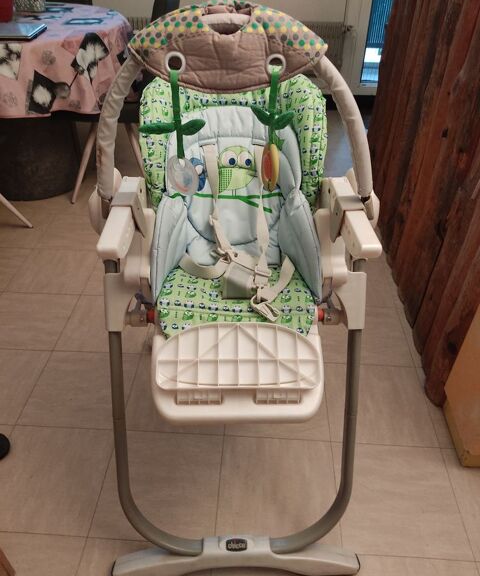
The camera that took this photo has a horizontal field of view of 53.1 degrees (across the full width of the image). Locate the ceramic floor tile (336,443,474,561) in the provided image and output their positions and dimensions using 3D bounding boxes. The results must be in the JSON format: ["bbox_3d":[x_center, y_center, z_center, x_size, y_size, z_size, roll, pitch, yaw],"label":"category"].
[{"bbox_3d":[0.401,0.537,1.237,0.302,0.010,0.302,2,38,2],"label":"ceramic floor tile"}]

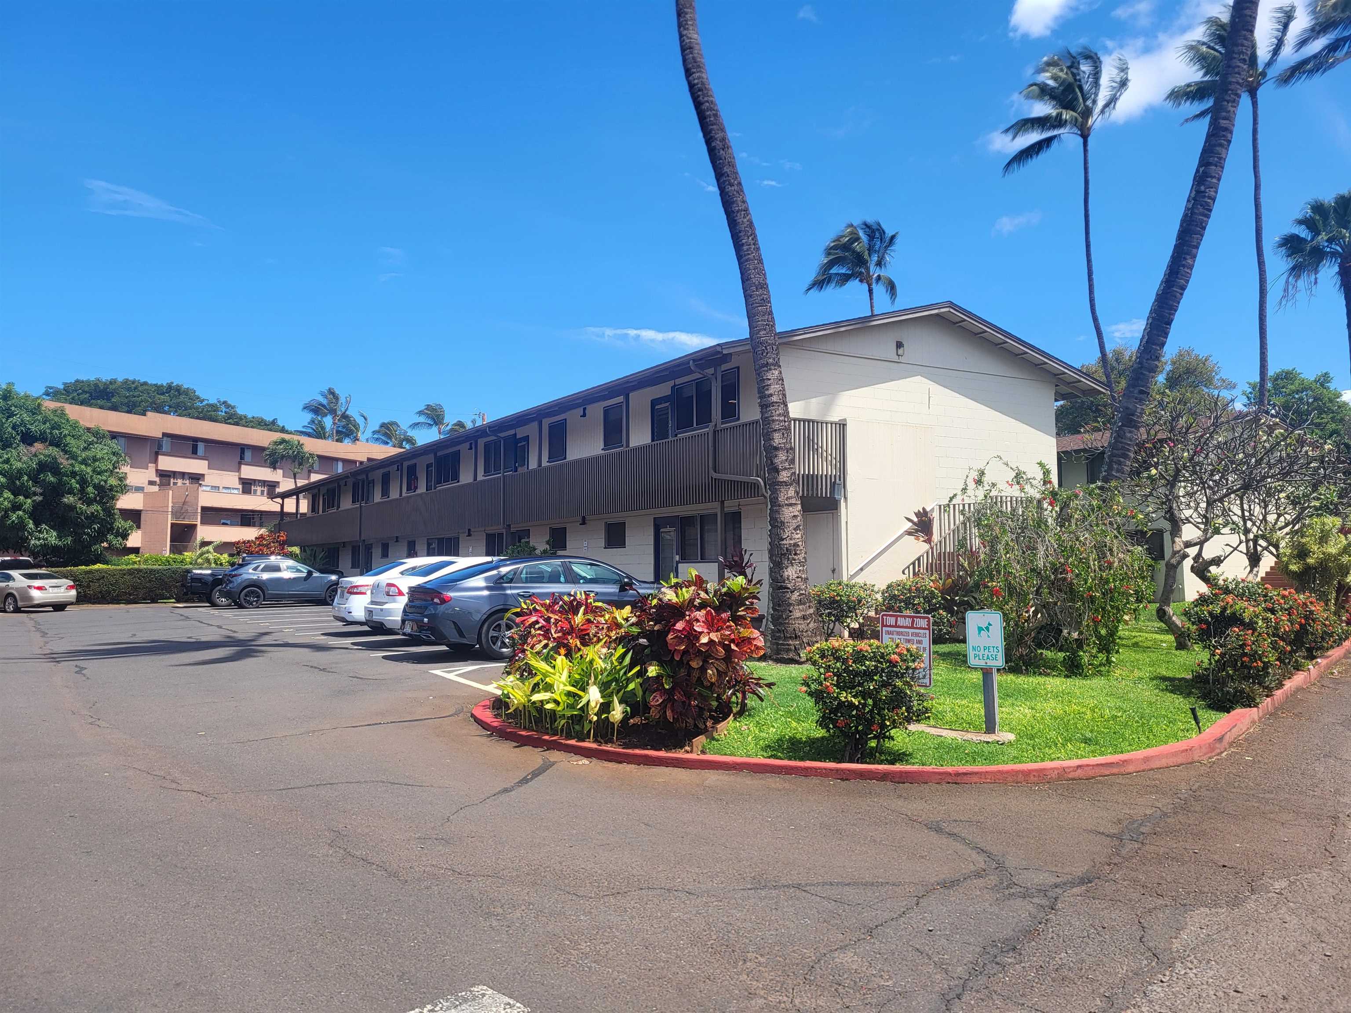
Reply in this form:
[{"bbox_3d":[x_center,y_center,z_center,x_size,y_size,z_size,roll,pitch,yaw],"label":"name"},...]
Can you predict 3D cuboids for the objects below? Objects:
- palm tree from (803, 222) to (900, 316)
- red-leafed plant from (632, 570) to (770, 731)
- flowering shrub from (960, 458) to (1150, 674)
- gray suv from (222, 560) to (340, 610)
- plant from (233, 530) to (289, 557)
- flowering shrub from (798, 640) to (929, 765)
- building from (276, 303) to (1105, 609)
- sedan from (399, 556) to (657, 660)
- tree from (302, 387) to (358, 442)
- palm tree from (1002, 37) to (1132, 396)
[{"bbox_3d":[9.611,-5.445,54.404,5.000,20.080,5.000,0,-3,0],"label":"palm tree"},{"bbox_3d":[0.217,1.216,8.694,1.130,1.330,1.100,0,-3,0],"label":"red-leafed plant"},{"bbox_3d":[4.800,0.748,12.800,2.400,2.559,2.300,-2,-4,20],"label":"flowering shrub"},{"bbox_3d":[-13.285,2.643,35.084,4.395,1.575,1.795,0,-3,-31],"label":"gray suv"},{"bbox_3d":[-17.980,2.517,43.928,2.450,2.980,2.300,0,-3,0],"label":"plant"},{"bbox_3d":[1.337,1.359,7.083,0.900,0.860,0.880,0,-3,0],"label":"flowering shrub"},{"bbox_3d":[-5.079,0.269,36.126,10.300,6.500,40.000,2,-4,-31],"label":"building"},{"bbox_3d":[-1.854,1.511,16.158,4.905,1.445,1.860,0,-3,-33],"label":"sedan"},{"bbox_3d":[-33.323,-2.194,97.288,5.200,18.540,5.200,0,-3,0],"label":"tree"},{"bbox_3d":[15.750,-7.785,41.613,5.300,22.793,5.200,-2,-4,21],"label":"palm tree"}]

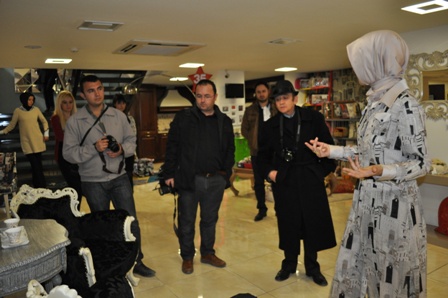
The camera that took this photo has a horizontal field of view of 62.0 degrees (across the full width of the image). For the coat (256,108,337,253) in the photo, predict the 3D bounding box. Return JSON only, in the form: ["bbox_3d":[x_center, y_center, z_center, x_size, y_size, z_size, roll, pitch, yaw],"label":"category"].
[{"bbox_3d":[0.620,0.252,3.192,0.650,1.270,0.410,-1,6,14],"label":"coat"}]

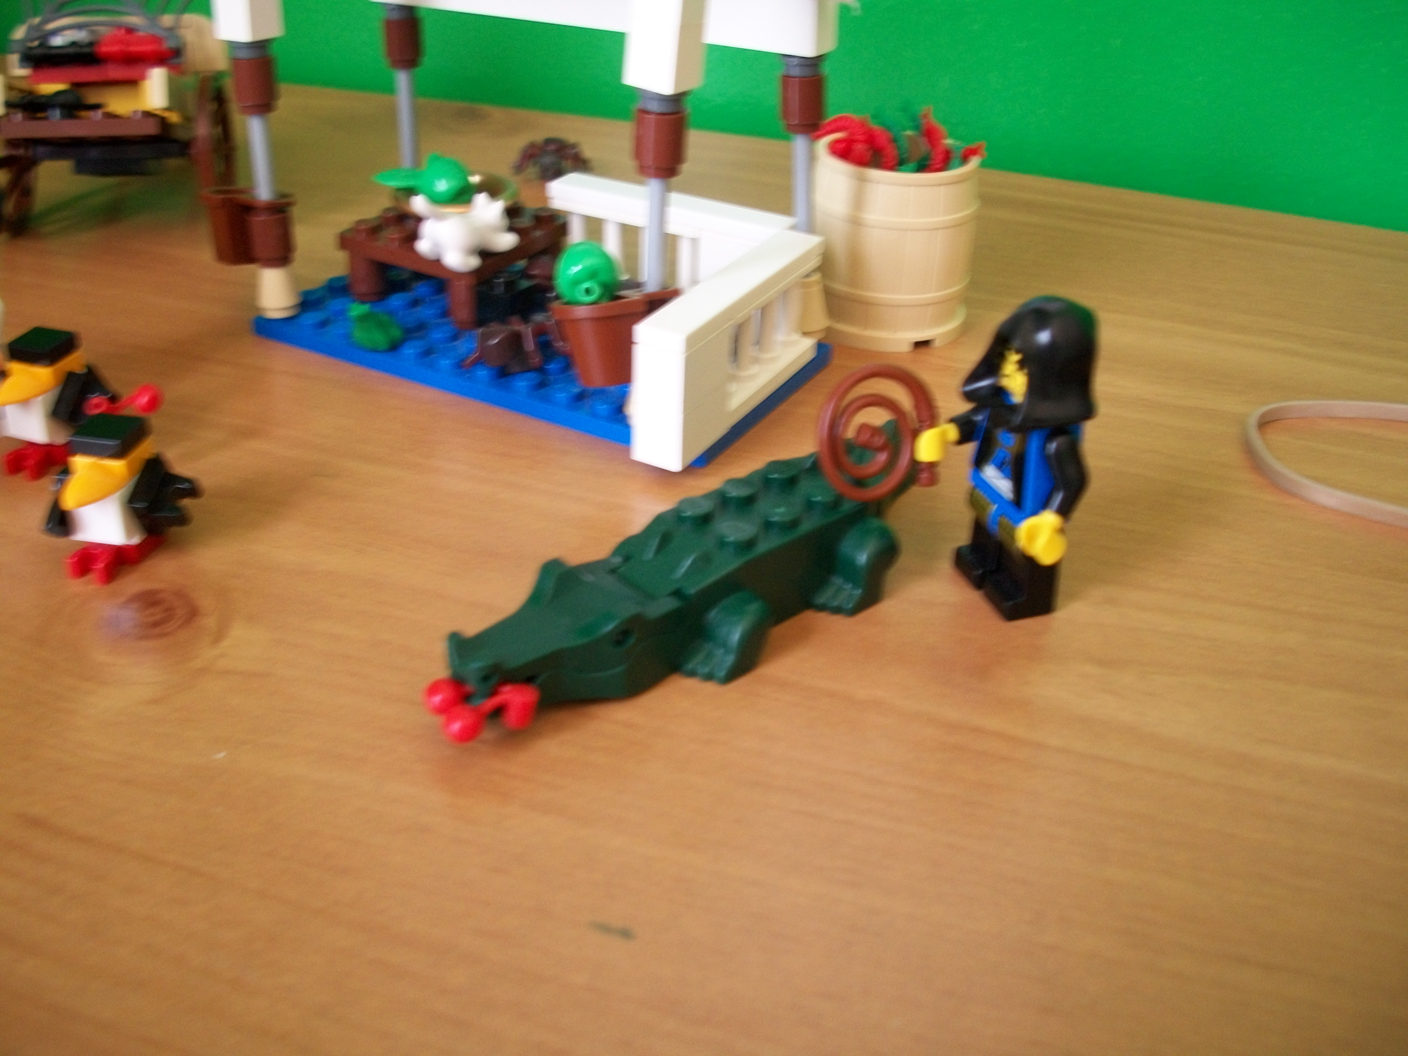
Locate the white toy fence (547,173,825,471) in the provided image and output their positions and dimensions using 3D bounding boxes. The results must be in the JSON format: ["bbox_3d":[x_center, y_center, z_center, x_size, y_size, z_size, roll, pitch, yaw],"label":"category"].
[{"bbox_3d":[-0.014,-0.039,0.247,0.056,0.023,0.056,18,35,24],"label":"white toy fence"}]

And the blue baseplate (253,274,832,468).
[{"bbox_3d":[-0.030,-0.036,0.264,0.096,0.005,0.048,18,35,24],"label":"blue baseplate"}]

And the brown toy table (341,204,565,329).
[{"bbox_3d":[-0.047,-0.053,0.276,0.032,0.015,0.032,18,35,24],"label":"brown toy table"}]

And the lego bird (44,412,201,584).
[{"bbox_3d":[-0.080,-0.004,0.197,0.024,0.020,0.015,11,33,14],"label":"lego bird"}]

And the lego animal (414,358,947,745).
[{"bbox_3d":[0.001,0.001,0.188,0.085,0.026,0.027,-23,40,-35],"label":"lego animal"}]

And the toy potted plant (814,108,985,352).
[{"bbox_3d":[0.036,-0.059,0.271,0.033,0.041,0.033,1,32,-1],"label":"toy potted plant"}]

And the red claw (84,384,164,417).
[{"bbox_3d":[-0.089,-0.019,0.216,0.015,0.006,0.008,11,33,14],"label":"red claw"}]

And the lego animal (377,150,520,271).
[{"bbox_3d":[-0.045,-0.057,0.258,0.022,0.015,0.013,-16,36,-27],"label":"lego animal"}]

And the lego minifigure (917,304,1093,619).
[{"bbox_3d":[0.042,-0.010,0.192,0.018,0.043,0.024,-9,33,-17],"label":"lego minifigure"}]

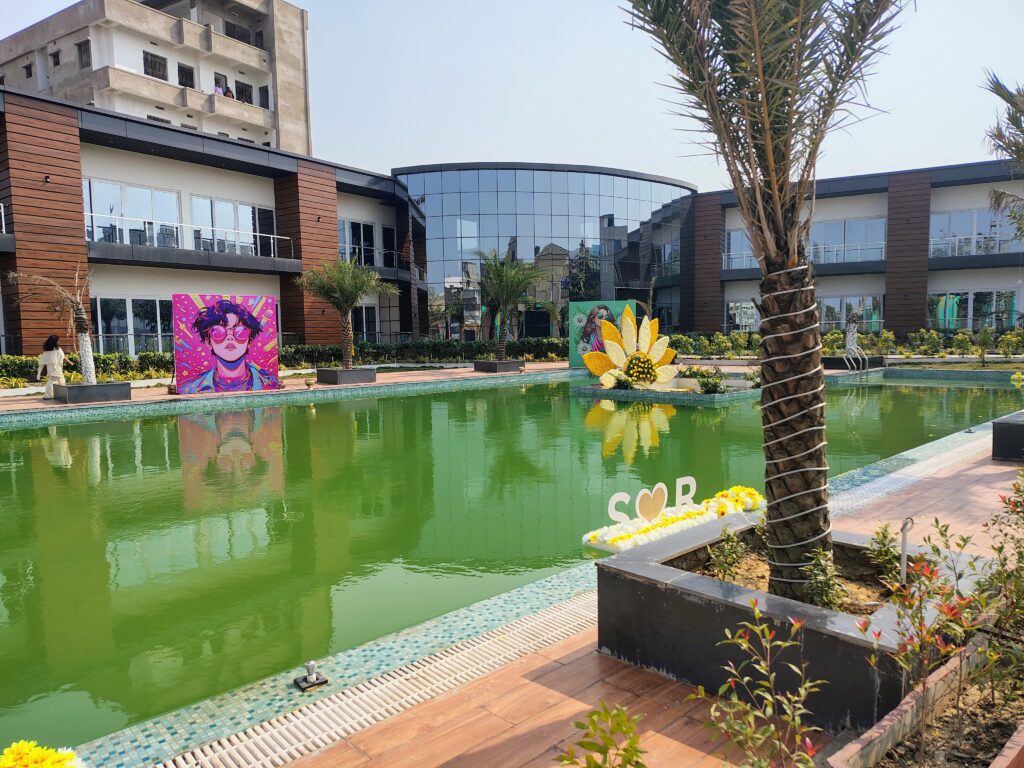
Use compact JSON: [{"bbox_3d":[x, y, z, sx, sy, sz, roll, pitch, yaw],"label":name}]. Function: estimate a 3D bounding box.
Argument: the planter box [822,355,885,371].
[{"bbox_3d":[11.076,-0.650,23.046,1.273,0.404,1.273,-5,6,-43],"label":"planter box"}]

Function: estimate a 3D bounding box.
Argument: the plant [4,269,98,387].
[{"bbox_3d":[-10.258,-1.243,15.831,1.900,2.680,1.400,-5,6,-43],"label":"plant"}]

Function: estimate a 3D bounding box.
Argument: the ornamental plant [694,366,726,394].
[{"bbox_3d":[4.534,-0.118,16.212,0.660,0.580,0.660,-5,6,-43],"label":"ornamental plant"}]

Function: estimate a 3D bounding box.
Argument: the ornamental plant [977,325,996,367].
[{"bbox_3d":[15.701,-1.263,23.534,0.620,1.400,0.620,2,5,34],"label":"ornamental plant"}]

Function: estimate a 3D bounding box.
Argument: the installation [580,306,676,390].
[{"bbox_3d":[3.401,-1.160,19.522,2.900,2.200,1.200,-4,5,-37],"label":"installation"}]

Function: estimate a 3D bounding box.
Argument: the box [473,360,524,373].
[{"bbox_3d":[-0.437,-0.635,25.372,1.273,0.404,1.273,-5,6,-43],"label":"box"}]

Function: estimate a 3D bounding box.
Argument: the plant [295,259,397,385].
[{"bbox_3d":[-5.016,-1.869,21.343,2.700,3.620,2.700,-5,6,-43],"label":"plant"}]

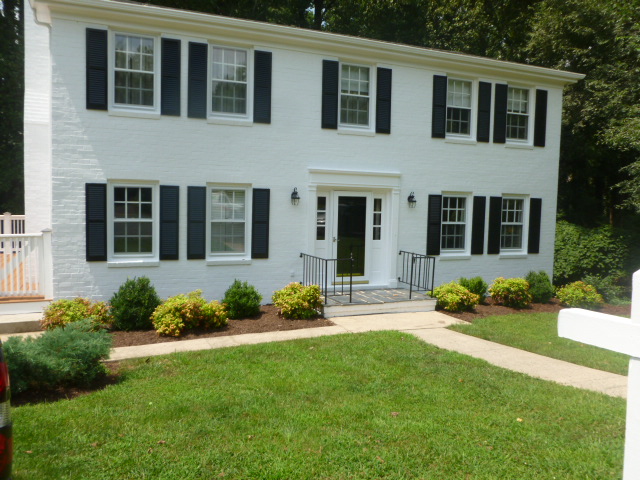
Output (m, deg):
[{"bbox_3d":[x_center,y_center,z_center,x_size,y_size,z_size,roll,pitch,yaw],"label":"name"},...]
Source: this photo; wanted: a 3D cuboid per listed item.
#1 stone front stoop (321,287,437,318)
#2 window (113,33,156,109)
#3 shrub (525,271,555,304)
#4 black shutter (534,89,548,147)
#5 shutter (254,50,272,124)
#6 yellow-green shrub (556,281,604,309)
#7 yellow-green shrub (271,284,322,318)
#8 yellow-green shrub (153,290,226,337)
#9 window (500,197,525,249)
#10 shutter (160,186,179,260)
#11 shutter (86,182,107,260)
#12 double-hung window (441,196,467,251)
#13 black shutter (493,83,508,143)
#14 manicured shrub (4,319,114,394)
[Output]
[{"bbox_3d":[0.982,1.313,10.863,2.511,0.244,1.434,0,4,-22],"label":"stone front stoop"},{"bbox_3d":[-3.404,-3.068,9.522,0.818,1.363,0.103,0,4,-22],"label":"window"},{"bbox_3d":[5.261,1.101,12.427,0.733,0.752,0.714,0,4,-22],"label":"shrub"},{"bbox_3d":[5.550,-3.074,13.055,0.356,1.410,0.045,0,4,-22],"label":"black shutter"},{"bbox_3d":[-1.141,-3.041,10.365,0.357,1.410,0.040,0,4,-22],"label":"shutter"},{"bbox_3d":[5.751,1.184,11.397,1.000,0.567,0.920,0,4,-22],"label":"yellow-green shrub"},{"bbox_3d":[-0.448,1.137,10.048,1.012,0.656,0.937,1,4,0],"label":"yellow-green shrub"},{"bbox_3d":[-2.117,1.118,8.216,1.220,0.606,0.950,0,4,-22],"label":"yellow-green shrub"},{"bbox_3d":[4.903,-0.409,13.143,0.825,1.377,0.112,0,4,-22],"label":"window"},{"bbox_3d":[-2.862,-0.319,9.871,0.357,1.410,0.040,0,4,-22],"label":"shutter"},{"bbox_3d":[-4.058,-0.315,9.415,0.355,1.413,0.040,0,4,-22],"label":"shutter"},{"bbox_3d":[3.224,-0.392,12.390,0.818,1.354,0.103,0,4,-22],"label":"double-hung window"},{"bbox_3d":[4.401,-3.066,12.632,0.355,1.418,0.040,0,4,-22],"label":"black shutter"},{"bbox_3d":[-3.140,1.327,6.290,1.246,0.693,1.265,0,4,-22],"label":"manicured shrub"}]

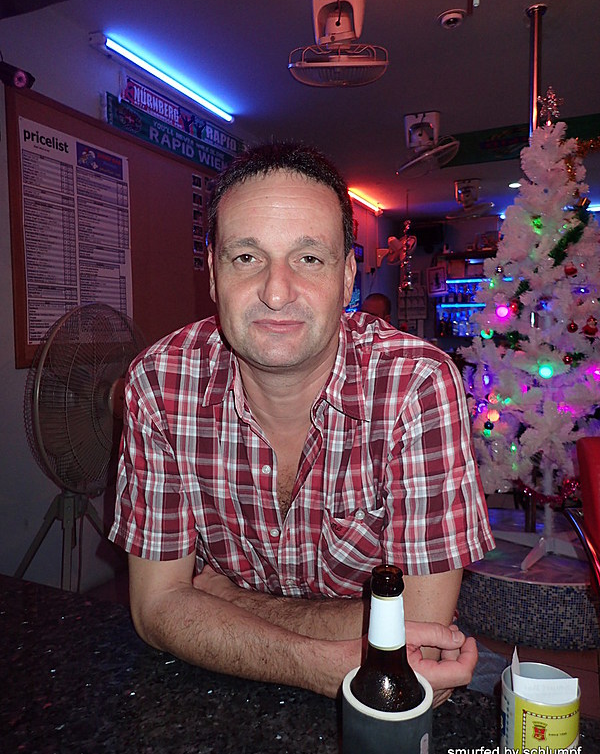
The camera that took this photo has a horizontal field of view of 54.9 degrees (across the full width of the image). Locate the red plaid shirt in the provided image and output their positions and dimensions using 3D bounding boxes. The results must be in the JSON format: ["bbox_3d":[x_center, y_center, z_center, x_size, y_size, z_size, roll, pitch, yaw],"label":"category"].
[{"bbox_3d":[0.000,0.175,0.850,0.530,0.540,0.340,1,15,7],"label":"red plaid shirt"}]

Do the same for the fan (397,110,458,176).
[{"bbox_3d":[0.836,-1.529,3.790,0.450,0.410,0.450,1,4,26],"label":"fan"}]

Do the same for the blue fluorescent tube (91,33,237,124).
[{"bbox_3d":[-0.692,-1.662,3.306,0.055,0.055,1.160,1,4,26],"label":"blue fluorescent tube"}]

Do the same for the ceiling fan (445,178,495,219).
[{"bbox_3d":[1.574,-1.644,5.380,0.450,0.390,0.450,1,4,26],"label":"ceiling fan"}]

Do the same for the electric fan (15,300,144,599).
[{"bbox_3d":[-0.774,0.416,2.000,0.620,1.340,0.700,1,4,22],"label":"electric fan"}]

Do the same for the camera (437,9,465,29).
[{"bbox_3d":[0.701,-1.633,2.672,0.125,0.060,0.125,0,4,11],"label":"camera"}]

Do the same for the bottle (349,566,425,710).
[{"bbox_3d":[0.072,0.269,0.475,0.062,0.230,0.062,-1,4,0],"label":"bottle"}]

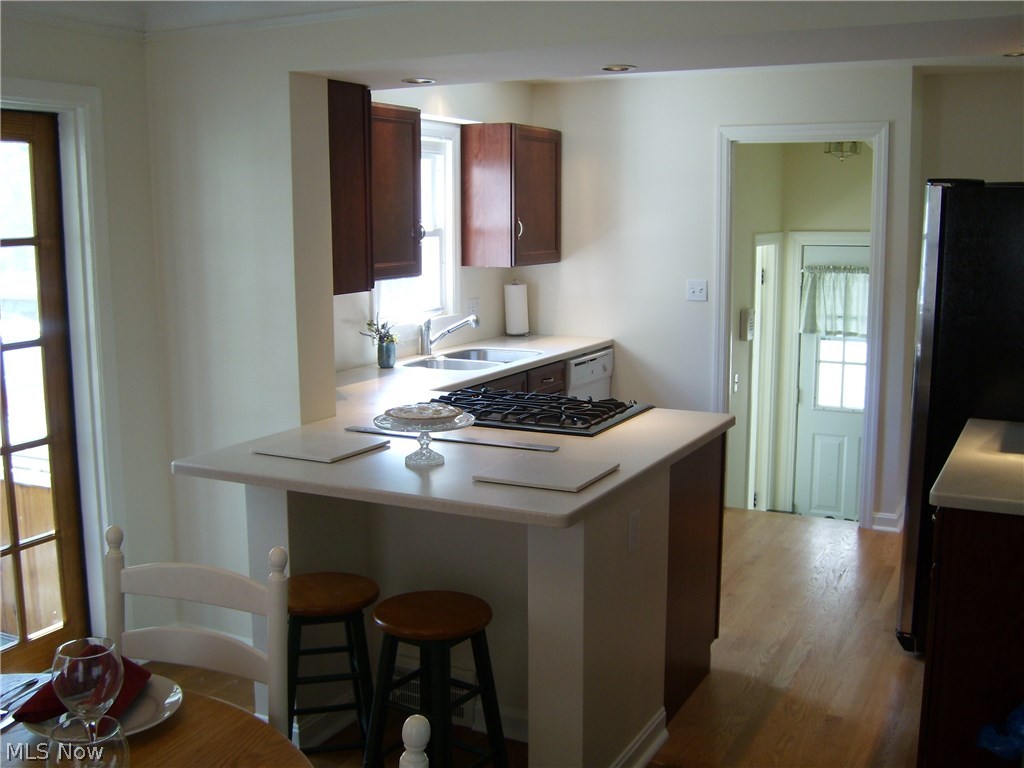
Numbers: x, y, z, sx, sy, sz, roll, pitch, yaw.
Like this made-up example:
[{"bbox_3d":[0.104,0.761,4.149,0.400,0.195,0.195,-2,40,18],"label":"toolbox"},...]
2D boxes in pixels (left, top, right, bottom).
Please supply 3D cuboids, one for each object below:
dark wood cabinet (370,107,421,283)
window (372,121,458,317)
[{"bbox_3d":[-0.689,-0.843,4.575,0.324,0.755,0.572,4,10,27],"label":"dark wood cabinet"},{"bbox_3d":[-0.501,-0.847,5.354,0.100,1.030,0.875,4,10,27],"label":"window"}]

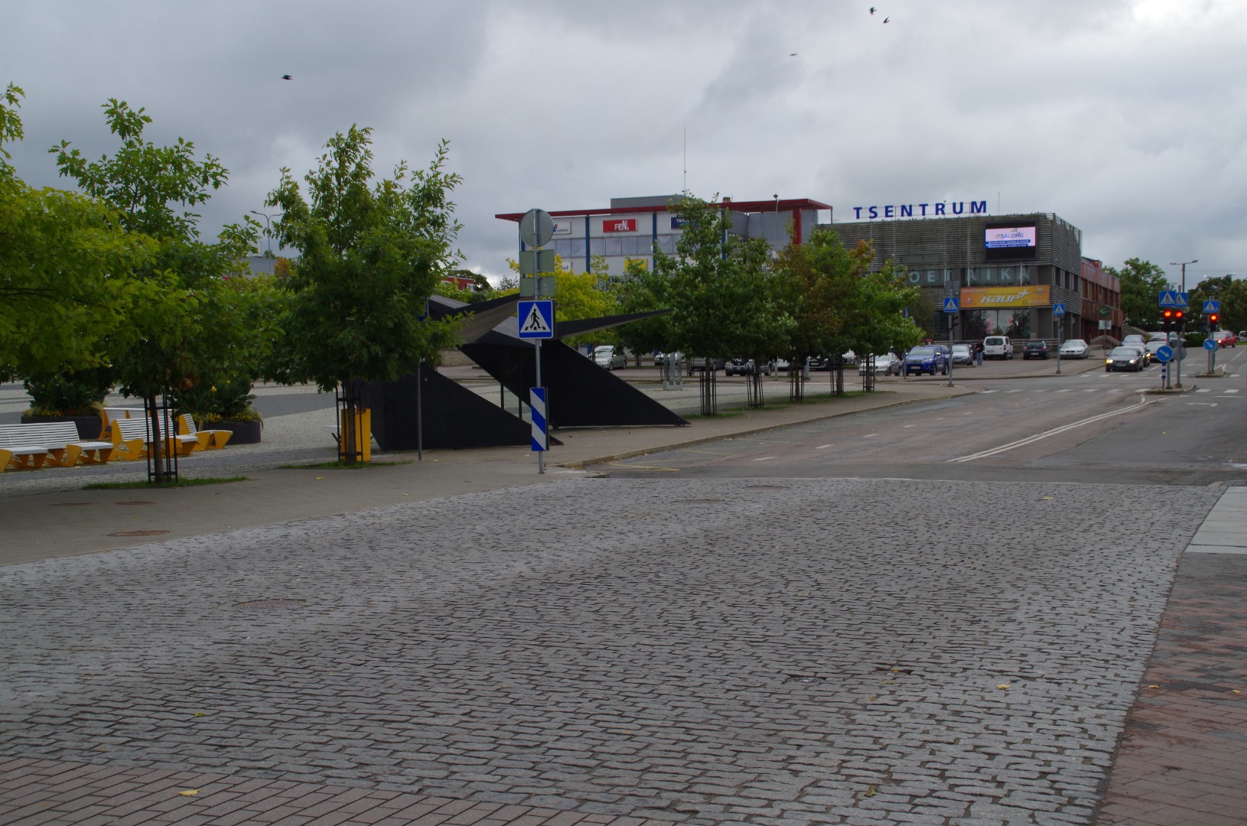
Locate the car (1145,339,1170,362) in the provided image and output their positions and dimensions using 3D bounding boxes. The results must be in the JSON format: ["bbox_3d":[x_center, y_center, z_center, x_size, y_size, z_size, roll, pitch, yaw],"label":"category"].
[{"bbox_3d":[38.448,-4.396,121.500,1.800,1.460,4.600,0,2,21],"label":"car"}]

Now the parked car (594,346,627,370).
[{"bbox_3d":[-1.229,-3.754,115.500,1.800,1.660,4.500,0,1,20],"label":"parked car"}]

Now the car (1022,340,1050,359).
[{"bbox_3d":[31.209,-4.735,128.000,1.690,1.450,3.950,0,2,21],"label":"car"}]

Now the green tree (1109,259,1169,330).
[{"bbox_3d":[60.060,-13.327,198.000,7.200,9.800,7.200,0,1,20],"label":"green tree"}]

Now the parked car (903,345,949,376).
[{"bbox_3d":[18.092,-3.120,101.000,1.860,1.820,5.300,0,2,20],"label":"parked car"}]

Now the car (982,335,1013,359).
[{"bbox_3d":[29.037,-5.016,131.500,1.820,1.810,4.380,0,1,20],"label":"car"}]

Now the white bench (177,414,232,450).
[{"bbox_3d":[-8.768,0.408,35.500,0.750,0.770,2.000,-1,2,2],"label":"white bench"}]

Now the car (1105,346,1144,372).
[{"bbox_3d":[28.935,-3.066,97.800,1.780,1.440,4.500,0,1,22],"label":"car"}]

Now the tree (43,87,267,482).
[{"bbox_3d":[-7.116,-1.878,25.700,3.300,5.850,3.200,0,1,22],"label":"tree"}]

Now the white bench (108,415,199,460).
[{"bbox_3d":[-8.823,0.457,31.800,0.840,0.770,1.500,0,2,27],"label":"white bench"}]

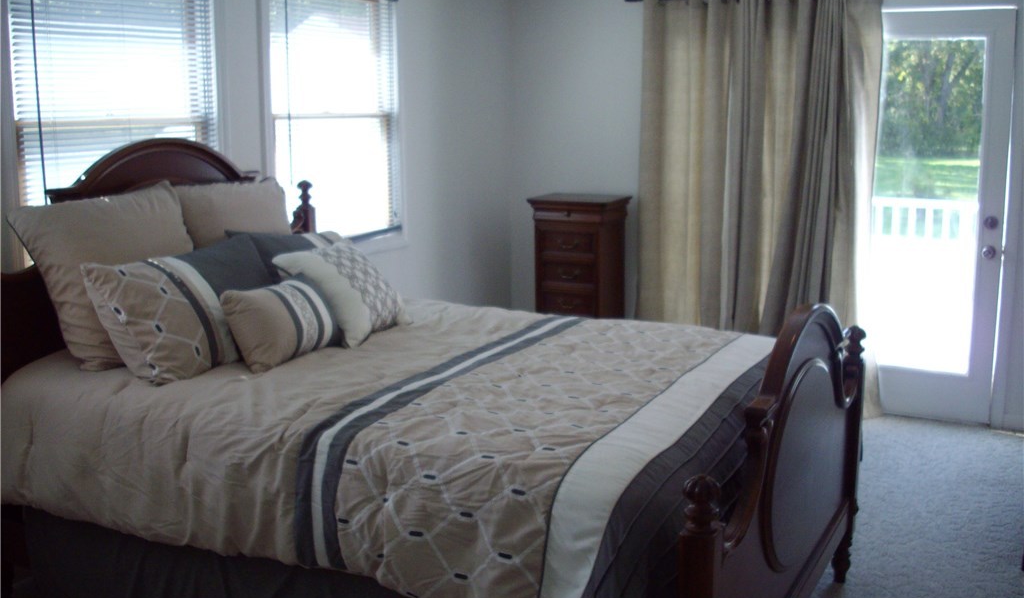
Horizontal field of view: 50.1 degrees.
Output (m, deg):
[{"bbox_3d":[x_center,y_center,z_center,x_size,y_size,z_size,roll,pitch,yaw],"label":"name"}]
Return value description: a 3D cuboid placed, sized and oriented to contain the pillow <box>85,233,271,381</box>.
[{"bbox_3d":[-0.994,0.008,3.474,0.180,0.450,0.700,-37,-8,28],"label":"pillow"}]

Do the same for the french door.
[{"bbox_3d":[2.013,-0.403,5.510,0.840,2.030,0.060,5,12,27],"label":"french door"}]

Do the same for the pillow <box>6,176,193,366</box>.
[{"bbox_3d":[-1.231,-0.072,3.503,0.200,0.530,0.640,-13,3,29],"label":"pillow"}]

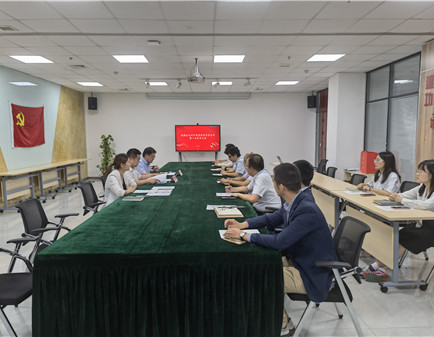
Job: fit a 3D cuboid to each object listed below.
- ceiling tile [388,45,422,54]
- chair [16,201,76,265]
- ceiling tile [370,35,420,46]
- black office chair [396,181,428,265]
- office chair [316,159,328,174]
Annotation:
[{"bbox_3d":[3.247,-2.022,5.499,0.600,0.020,0.600,-1,6,-1],"label":"ceiling tile"},{"bbox_3d":[-1.537,0.747,3.124,0.580,0.840,0.580,-1,6,-7],"label":"chair"},{"bbox_3d":[2.658,-1.953,4.892,0.600,0.020,0.600,-1,6,-1],"label":"ceiling tile"},{"bbox_3d":[2.340,0.669,4.200,0.600,0.880,0.580,-1,6,-2],"label":"black office chair"},{"bbox_3d":[2.347,0.199,7.909,0.580,0.870,0.580,-1,6,-1],"label":"office chair"}]

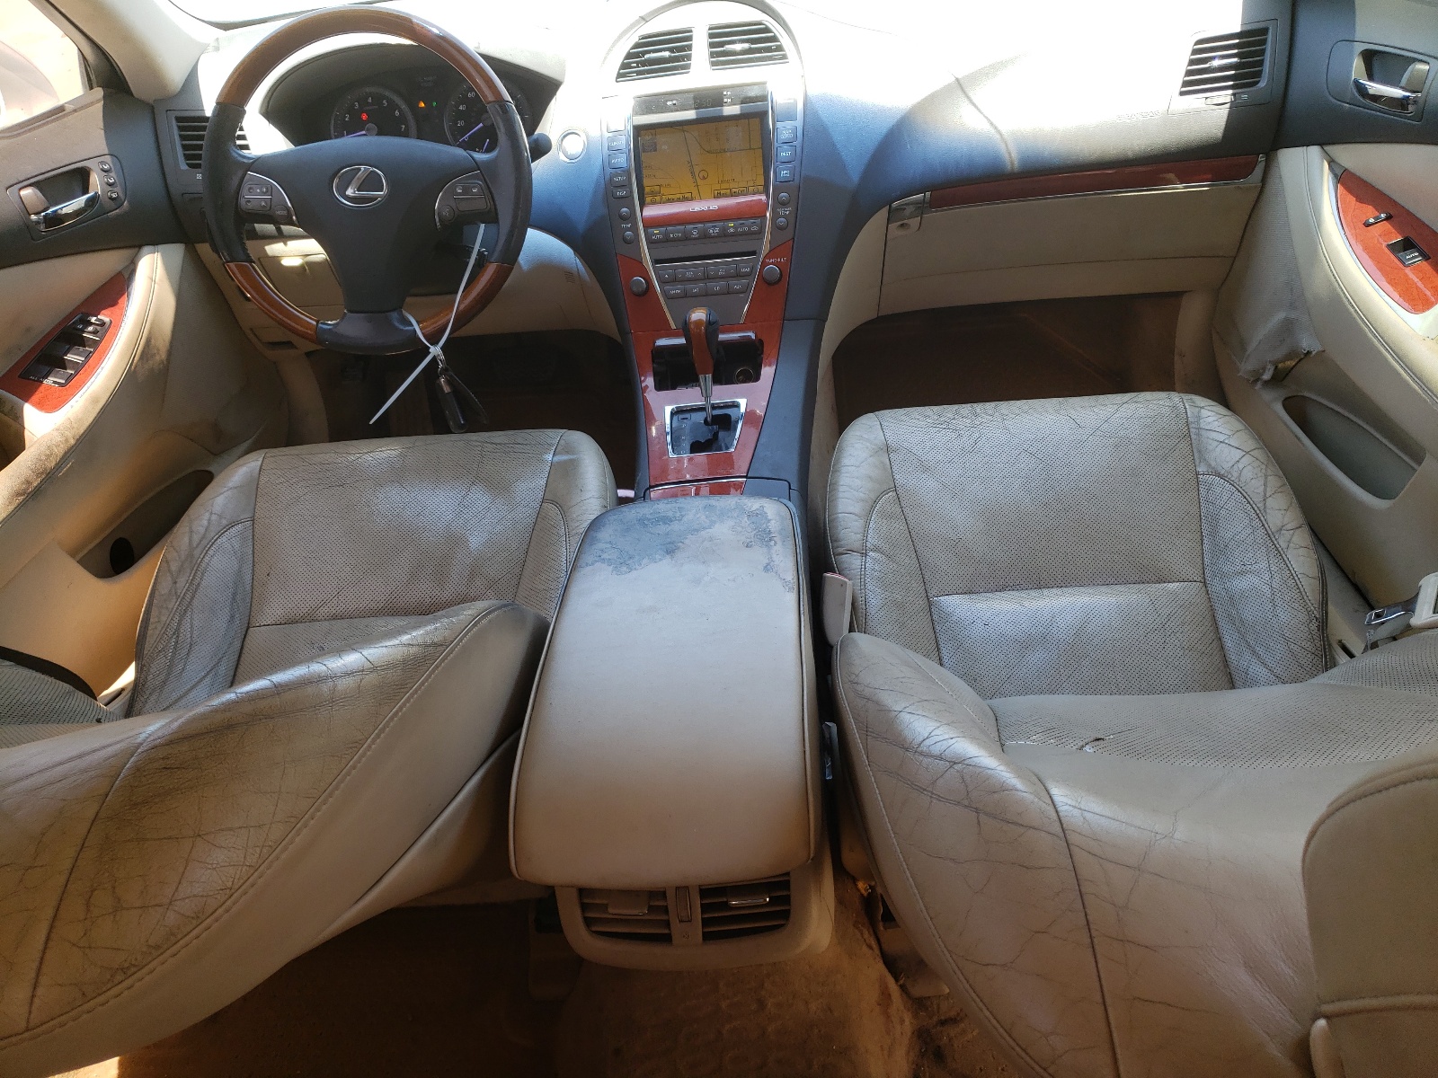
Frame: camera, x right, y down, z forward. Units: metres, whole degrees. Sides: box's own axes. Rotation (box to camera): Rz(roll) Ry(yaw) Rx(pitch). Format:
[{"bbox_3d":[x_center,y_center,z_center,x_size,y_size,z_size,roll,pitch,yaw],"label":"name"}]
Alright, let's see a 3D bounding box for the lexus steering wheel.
[{"bbox_3d":[-0.401,-0.407,1.252,0.385,0.385,0.090,-4,8,4],"label":"lexus steering wheel"}]

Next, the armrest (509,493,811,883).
[{"bbox_3d":[-0.028,0.102,0.828,0.195,0.072,0.380,-4,33,4],"label":"armrest"}]

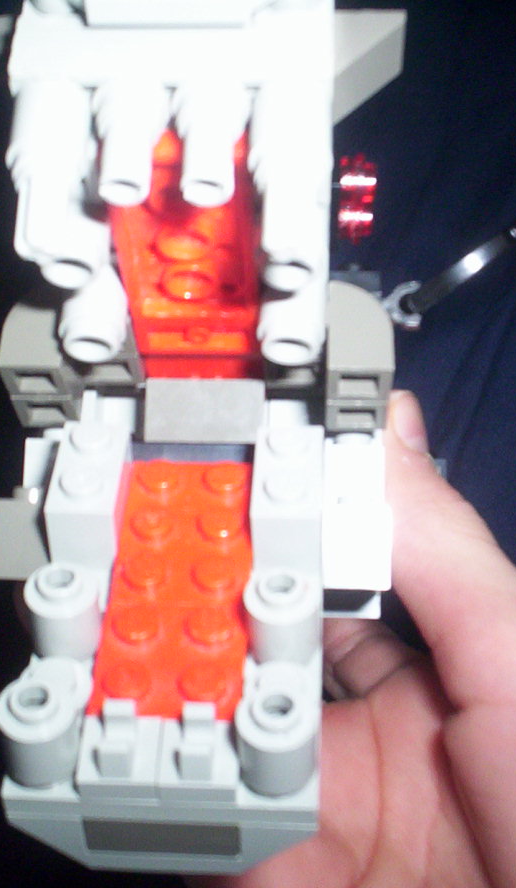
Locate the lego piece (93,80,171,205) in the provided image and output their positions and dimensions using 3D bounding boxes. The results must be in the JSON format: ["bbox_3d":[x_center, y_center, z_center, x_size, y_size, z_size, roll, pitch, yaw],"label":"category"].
[{"bbox_3d":[-0.013,-0.029,0.129,0.008,0.008,0.010,1,65,2],"label":"lego piece"}]

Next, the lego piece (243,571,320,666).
[{"bbox_3d":[0.003,0.019,0.142,0.008,0.011,0.008,1,41,2],"label":"lego piece"}]

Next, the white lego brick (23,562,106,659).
[{"bbox_3d":[-0.021,0.019,0.143,0.008,0.011,0.008,1,41,2],"label":"white lego brick"}]

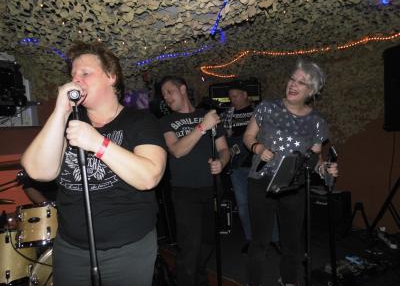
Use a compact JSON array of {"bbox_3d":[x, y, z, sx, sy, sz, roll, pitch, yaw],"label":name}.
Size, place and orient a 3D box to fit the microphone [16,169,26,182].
[{"bbox_3d":[-1.296,0.236,2.100,0.060,0.080,0.100,2,6,37],"label":"microphone"}]

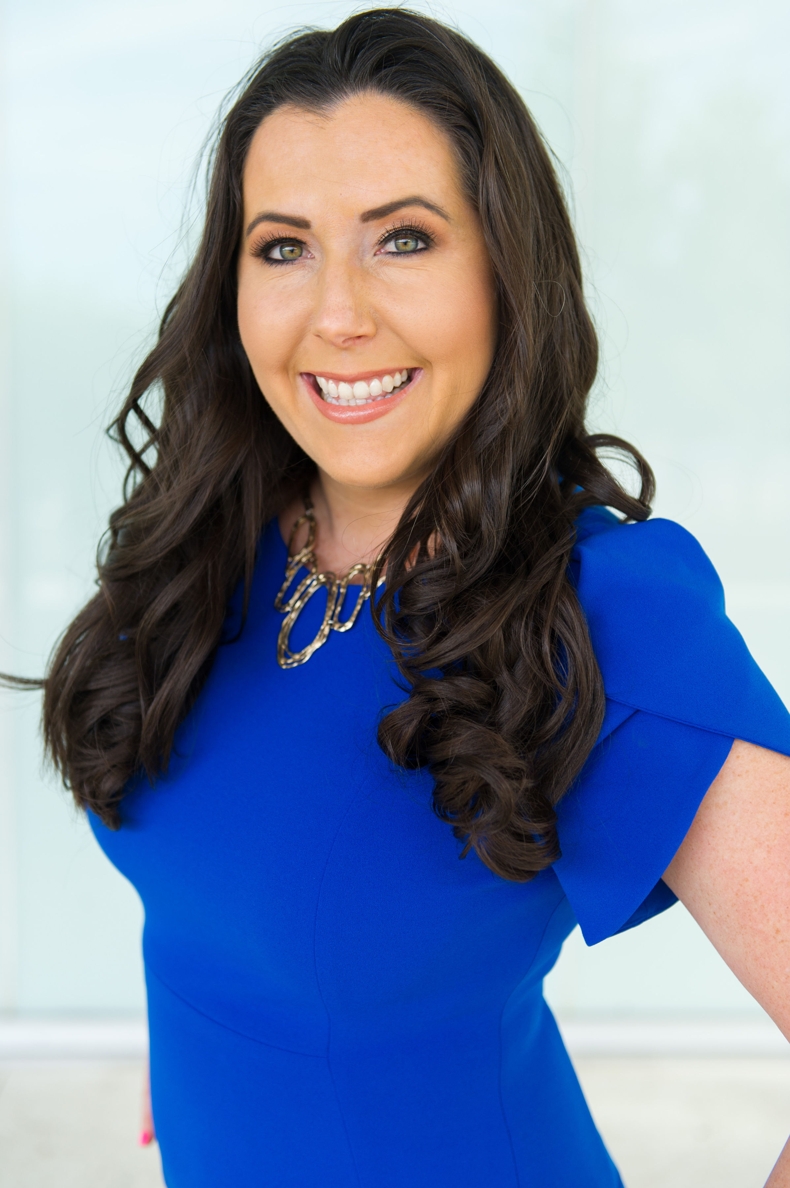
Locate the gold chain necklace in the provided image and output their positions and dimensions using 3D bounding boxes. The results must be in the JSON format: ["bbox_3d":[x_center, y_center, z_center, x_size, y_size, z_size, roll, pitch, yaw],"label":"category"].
[{"bbox_3d":[-0.016,-0.025,1.030,0.140,0.122,0.140,4,6,33],"label":"gold chain necklace"}]

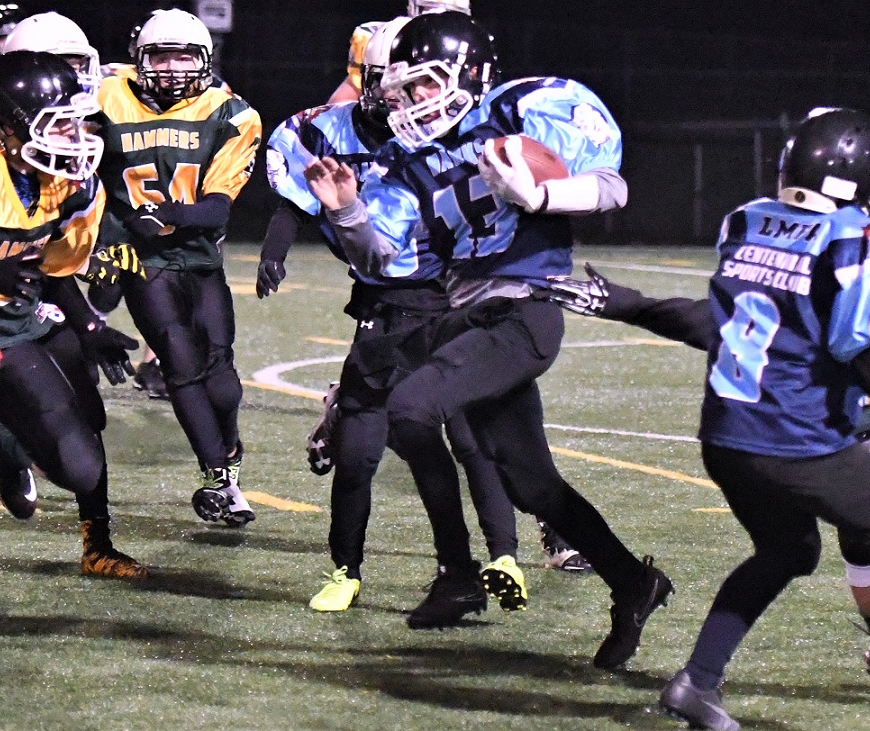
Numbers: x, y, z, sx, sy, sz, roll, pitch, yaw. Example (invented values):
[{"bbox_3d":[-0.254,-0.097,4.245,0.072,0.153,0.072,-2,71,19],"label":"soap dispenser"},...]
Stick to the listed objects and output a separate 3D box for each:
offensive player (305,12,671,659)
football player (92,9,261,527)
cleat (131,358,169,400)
[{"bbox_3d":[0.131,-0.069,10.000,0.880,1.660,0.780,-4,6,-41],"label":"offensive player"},{"bbox_3d":[-0.815,-0.306,12.400,0.600,1.650,0.520,1,5,7],"label":"football player"},{"bbox_3d":[-1.221,0.060,17.000,0.110,0.140,0.280,-3,6,-30],"label":"cleat"}]

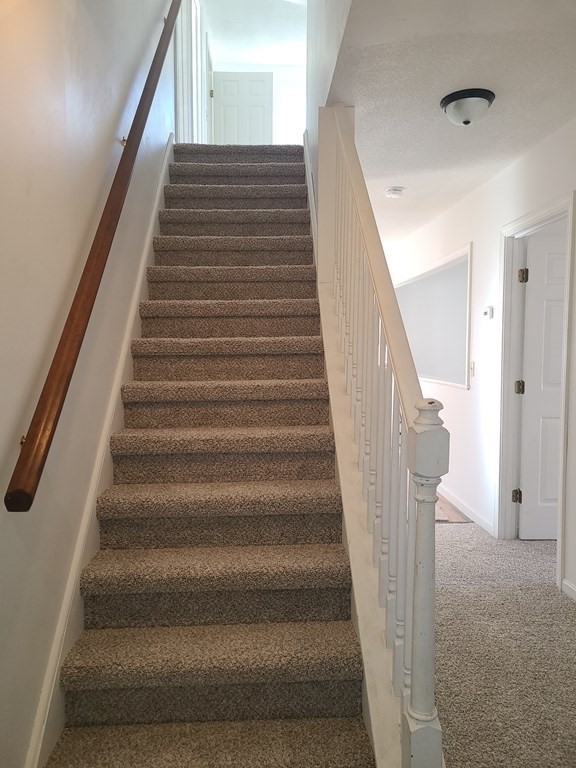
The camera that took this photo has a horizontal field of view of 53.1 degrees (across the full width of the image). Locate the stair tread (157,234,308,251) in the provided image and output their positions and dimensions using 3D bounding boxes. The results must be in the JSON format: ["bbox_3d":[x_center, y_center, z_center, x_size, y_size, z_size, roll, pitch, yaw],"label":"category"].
[{"bbox_3d":[-0.322,-0.841,3.515,0.935,0.073,0.249,-1,5,-2],"label":"stair tread"}]

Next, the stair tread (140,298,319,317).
[{"bbox_3d":[-0.301,-0.407,3.113,0.935,0.073,0.249,-1,5,-2],"label":"stair tread"}]

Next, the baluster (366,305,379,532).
[{"bbox_3d":[0.295,0.064,2.003,0.034,0.910,0.034,-1,4,-2],"label":"baluster"}]

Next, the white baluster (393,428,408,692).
[{"bbox_3d":[0.340,0.505,1.719,0.034,0.851,0.034,-1,5,-2],"label":"white baluster"}]

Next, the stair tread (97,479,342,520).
[{"bbox_3d":[-0.259,0.461,2.308,0.935,0.073,0.249,-1,5,-2],"label":"stair tread"}]

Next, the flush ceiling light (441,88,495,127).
[{"bbox_3d":[0.829,-1.256,2.666,0.245,0.118,0.245,-1,4,-2],"label":"flush ceiling light"}]

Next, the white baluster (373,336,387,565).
[{"bbox_3d":[0.321,0.216,1.995,0.034,0.851,0.034,-1,5,-2],"label":"white baluster"}]

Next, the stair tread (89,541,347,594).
[{"bbox_3d":[-0.249,0.678,2.106,0.935,0.073,0.249,-1,5,-2],"label":"stair tread"}]

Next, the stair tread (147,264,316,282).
[{"bbox_3d":[-0.301,-0.603,3.184,0.898,0.070,0.237,-1,4,-2],"label":"stair tread"}]

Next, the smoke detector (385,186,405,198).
[{"bbox_3d":[0.786,-1.397,4.207,0.150,0.045,0.150,-1,5,-2],"label":"smoke detector"}]

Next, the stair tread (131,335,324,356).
[{"bbox_3d":[-0.280,-0.186,2.799,0.898,0.070,0.237,-1,4,-2],"label":"stair tread"}]

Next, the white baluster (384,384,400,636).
[{"bbox_3d":[0.309,0.349,1.740,0.034,0.910,0.034,-1,4,-2],"label":"white baluster"}]

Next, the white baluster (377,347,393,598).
[{"bbox_3d":[0.304,0.257,1.827,0.034,0.910,0.034,-1,4,-2],"label":"white baluster"}]

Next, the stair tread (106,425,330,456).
[{"bbox_3d":[-0.270,0.244,2.509,0.935,0.073,0.249,-1,5,-2],"label":"stair tread"}]

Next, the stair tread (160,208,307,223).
[{"bbox_3d":[-0.321,-1.020,3.569,0.898,0.070,0.237,-1,4,-2],"label":"stair tread"}]

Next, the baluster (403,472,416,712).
[{"bbox_3d":[0.346,0.619,1.627,0.034,0.851,0.034,-1,5,-2],"label":"baluster"}]

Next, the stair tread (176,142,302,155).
[{"bbox_3d":[-0.352,-1.647,4.147,0.898,0.070,0.237,-1,4,-2],"label":"stair tread"}]

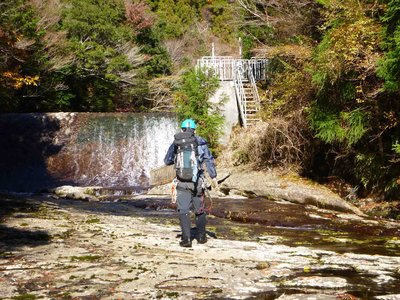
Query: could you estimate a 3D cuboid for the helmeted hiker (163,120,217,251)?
[{"bbox_3d":[-0.132,0.455,10.550,0.700,1.750,0.600,0,1,10],"label":"helmeted hiker"}]

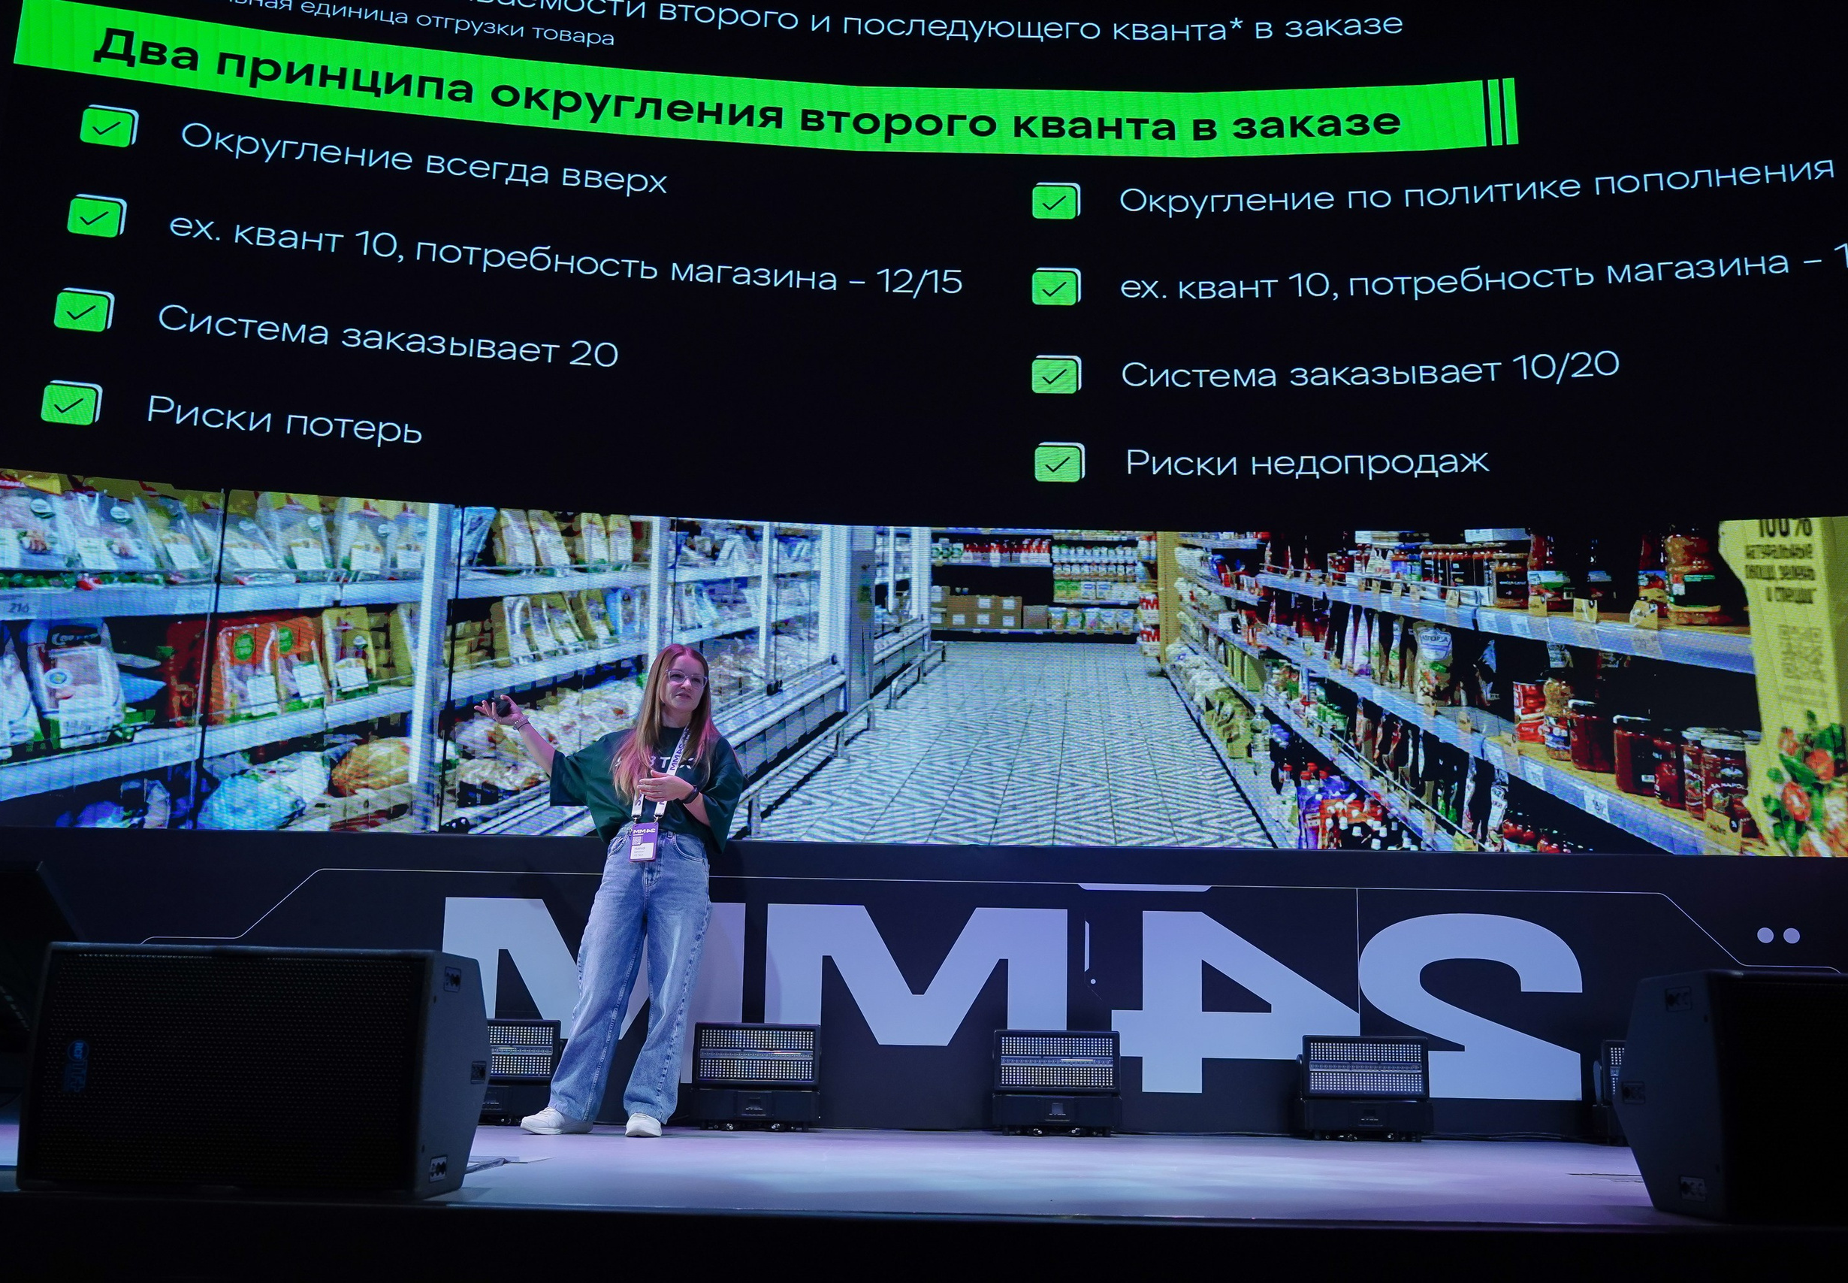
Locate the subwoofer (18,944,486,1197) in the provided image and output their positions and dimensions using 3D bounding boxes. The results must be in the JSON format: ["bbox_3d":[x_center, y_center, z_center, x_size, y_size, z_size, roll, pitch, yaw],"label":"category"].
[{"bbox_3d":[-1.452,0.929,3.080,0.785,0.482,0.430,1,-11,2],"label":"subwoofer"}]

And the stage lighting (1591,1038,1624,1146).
[{"bbox_3d":[2.660,1.615,5.020,0.445,0.345,0.210,1,-11,0],"label":"stage lighting"}]

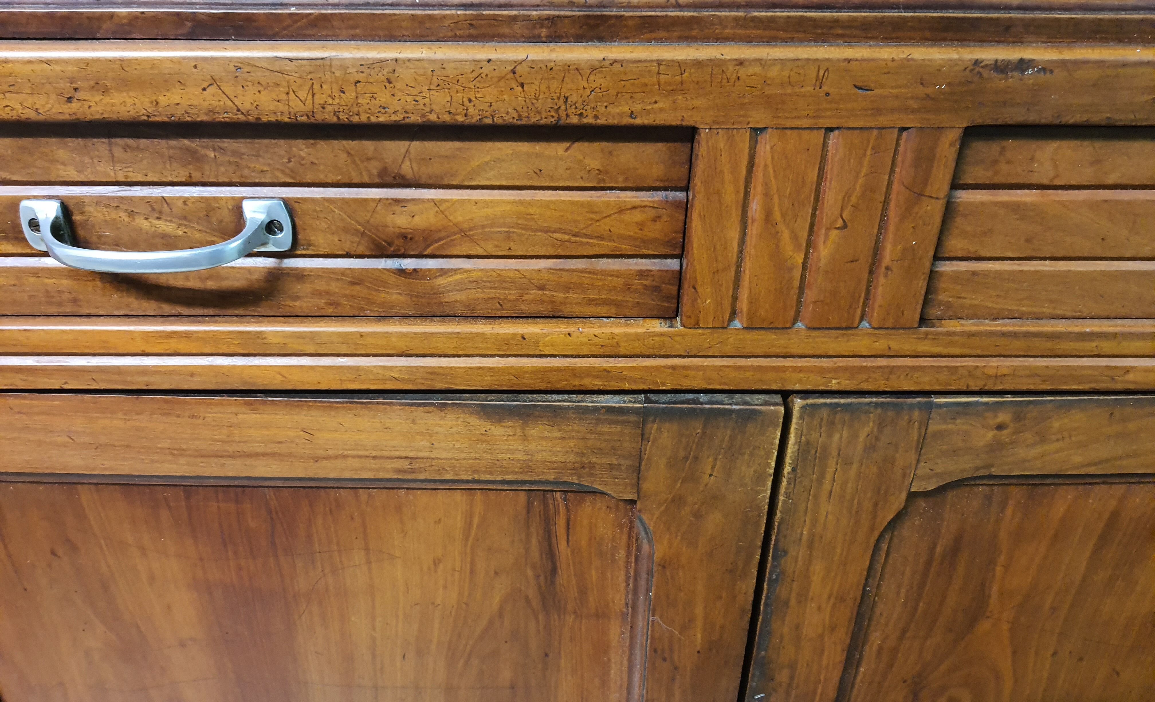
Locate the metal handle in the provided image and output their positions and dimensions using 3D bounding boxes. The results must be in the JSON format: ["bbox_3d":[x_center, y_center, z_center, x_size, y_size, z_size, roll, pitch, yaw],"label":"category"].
[{"bbox_3d":[-0.191,-0.048,0.380,0.119,0.025,0.034,0,30,0],"label":"metal handle"}]

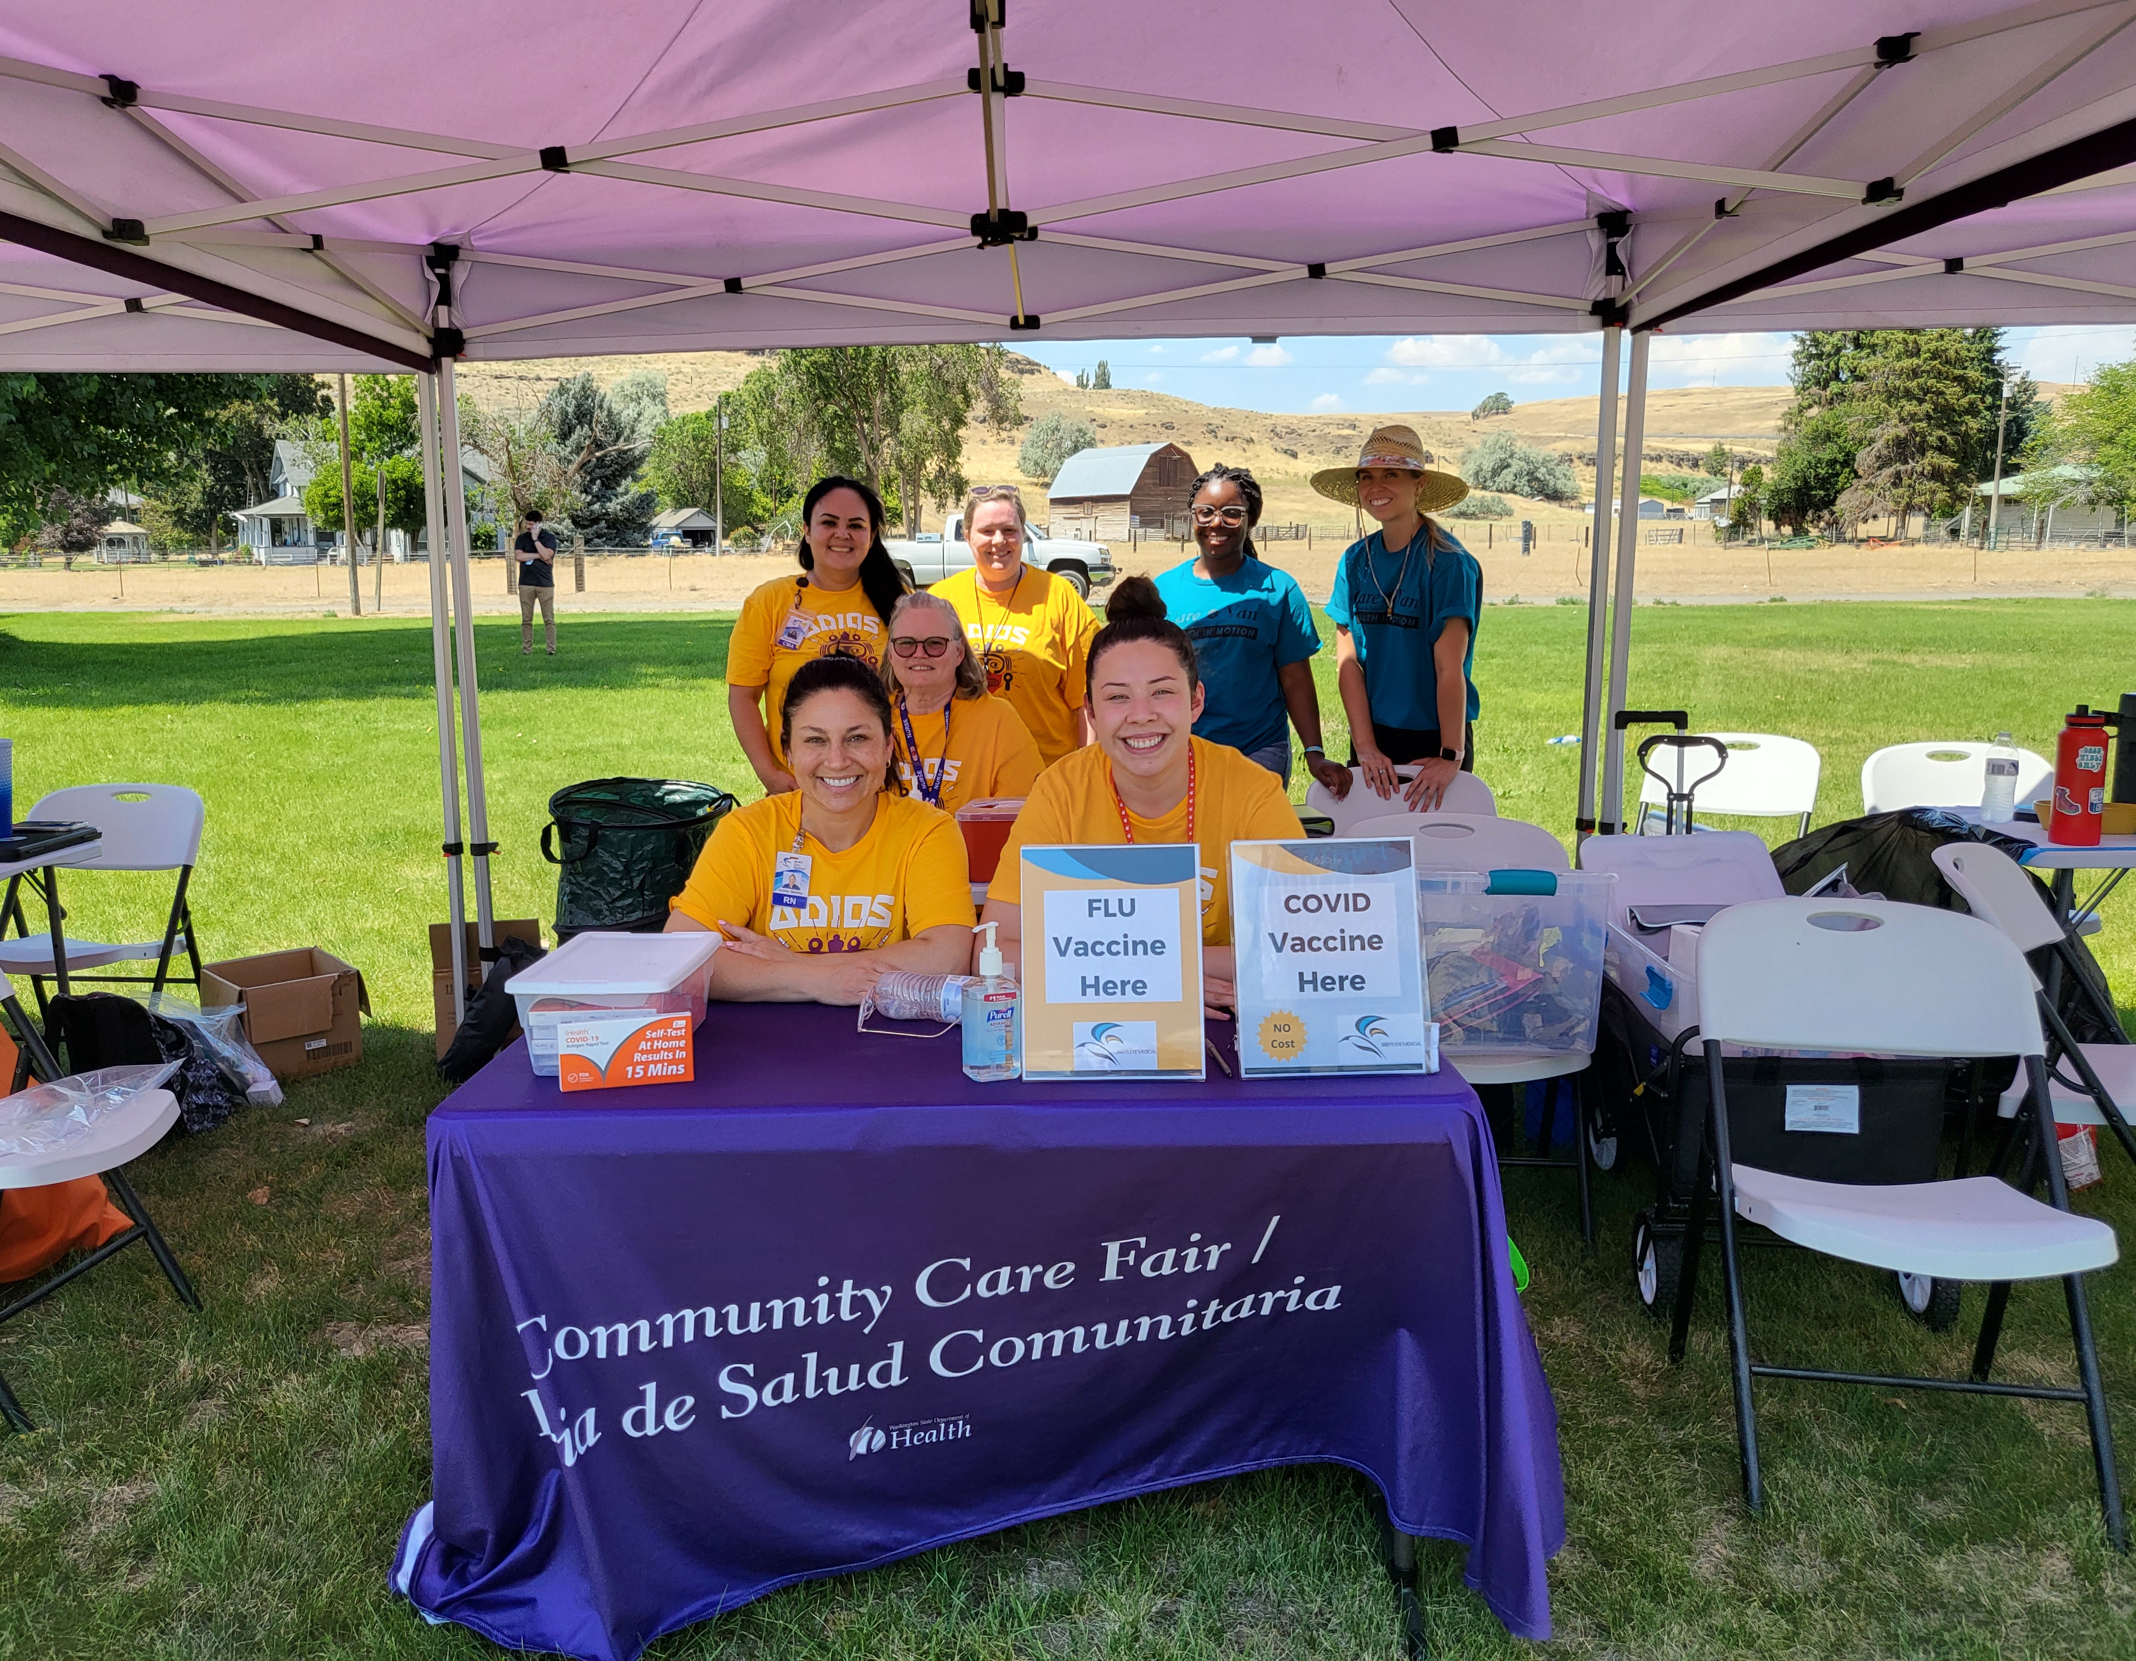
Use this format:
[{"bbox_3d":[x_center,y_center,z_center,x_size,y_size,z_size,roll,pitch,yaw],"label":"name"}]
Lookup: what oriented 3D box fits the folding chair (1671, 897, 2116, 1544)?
[{"bbox_3d":[1.220,0.542,2.454,0.485,0.830,0.530,1,10,8],"label":"folding chair"}]

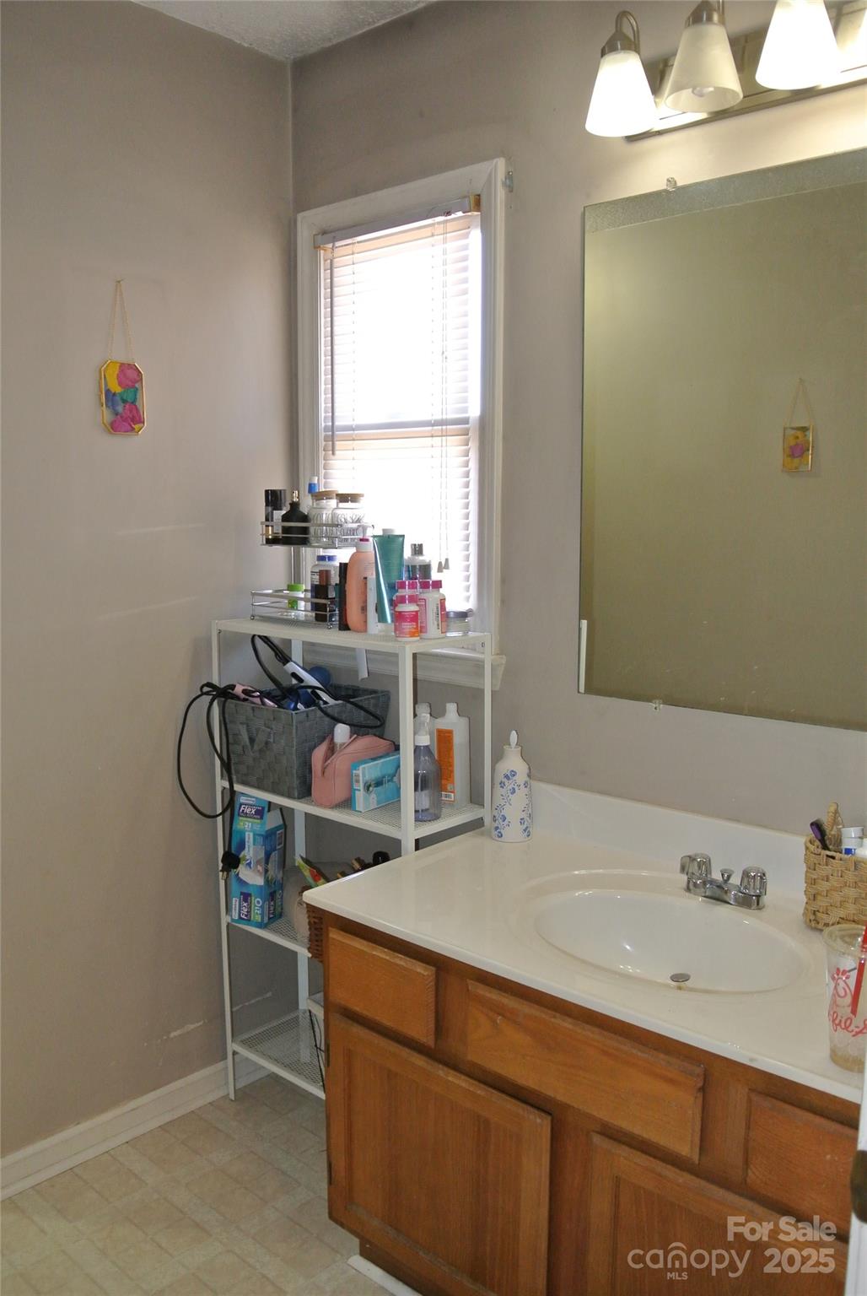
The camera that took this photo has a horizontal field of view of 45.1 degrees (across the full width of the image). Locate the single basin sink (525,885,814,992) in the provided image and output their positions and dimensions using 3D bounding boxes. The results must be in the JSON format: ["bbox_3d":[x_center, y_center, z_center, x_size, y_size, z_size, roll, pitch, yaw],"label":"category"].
[{"bbox_3d":[0.351,0.503,1.617,0.440,0.130,0.335,6,9,42],"label":"single basin sink"}]

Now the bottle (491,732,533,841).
[{"bbox_3d":[0.158,0.271,2.086,0.080,0.215,0.080,0,7,0],"label":"bottle"}]

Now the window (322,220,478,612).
[{"bbox_3d":[-0.081,-0.486,2.363,0.490,0.870,0.070,6,9,42],"label":"window"}]

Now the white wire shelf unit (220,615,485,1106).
[{"bbox_3d":[-0.185,0.525,2.305,0.608,1.142,0.243,6,9,43],"label":"white wire shelf unit"}]

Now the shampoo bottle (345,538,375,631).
[{"bbox_3d":[-0.148,-0.140,2.230,0.060,0.208,0.072,6,9,42],"label":"shampoo bottle"}]

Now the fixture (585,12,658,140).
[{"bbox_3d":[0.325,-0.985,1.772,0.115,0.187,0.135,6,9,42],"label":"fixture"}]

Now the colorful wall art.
[{"bbox_3d":[-0.650,-0.526,2.190,0.016,0.158,0.100,6,9,42],"label":"colorful wall art"}]

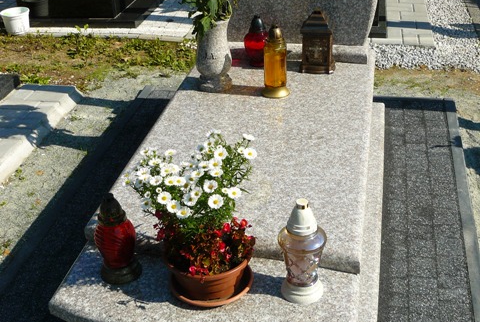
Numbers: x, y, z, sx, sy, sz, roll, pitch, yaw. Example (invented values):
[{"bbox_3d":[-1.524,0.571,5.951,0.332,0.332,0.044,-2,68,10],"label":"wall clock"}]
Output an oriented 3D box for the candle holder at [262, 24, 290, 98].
[{"bbox_3d":[0.141,-0.399,2.595,0.108,0.279,0.108,4,30,11],"label":"candle holder"}]

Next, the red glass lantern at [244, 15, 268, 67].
[{"bbox_3d":[0.071,-0.485,2.699,0.101,0.192,0.101,4,31,11],"label":"red glass lantern"}]

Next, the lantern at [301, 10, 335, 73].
[{"bbox_3d":[0.329,-0.507,2.793,0.124,0.255,0.124,8,31,18],"label":"lantern"}]

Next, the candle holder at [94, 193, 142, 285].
[{"bbox_3d":[-0.329,0.193,1.760,0.111,0.251,0.111,4,30,11],"label":"candle holder"}]

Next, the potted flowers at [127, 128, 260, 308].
[{"bbox_3d":[-0.113,0.130,1.602,0.310,0.395,0.265,4,31,11],"label":"potted flowers"}]

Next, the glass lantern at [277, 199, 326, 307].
[{"bbox_3d":[0.148,0.204,1.577,0.114,0.268,0.114,4,31,11],"label":"glass lantern"}]

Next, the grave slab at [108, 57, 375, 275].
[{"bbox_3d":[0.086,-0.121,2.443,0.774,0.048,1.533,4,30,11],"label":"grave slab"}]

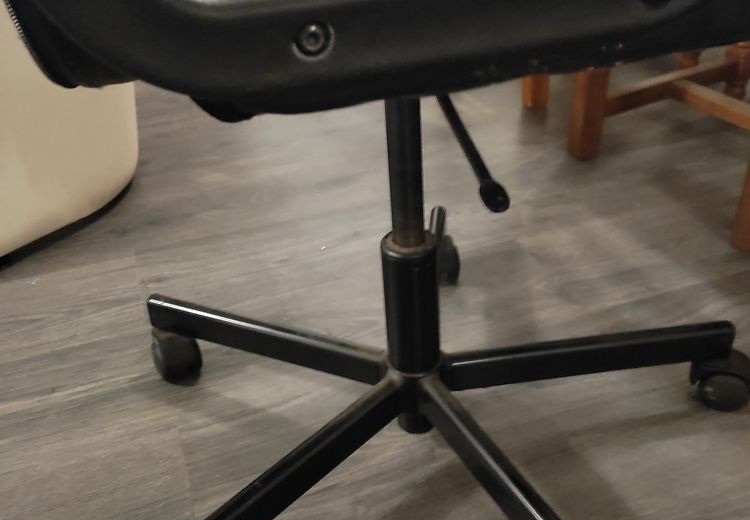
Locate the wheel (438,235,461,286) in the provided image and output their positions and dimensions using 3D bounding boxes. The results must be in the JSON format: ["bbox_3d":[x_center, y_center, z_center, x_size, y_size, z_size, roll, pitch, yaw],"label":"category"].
[{"bbox_3d":[0.088,0.008,0.991,0.047,0.060,0.062,-9,32,-8],"label":"wheel"}]

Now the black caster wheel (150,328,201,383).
[{"bbox_3d":[-0.229,0.112,0.858,0.047,0.060,0.062,-12,33,-13],"label":"black caster wheel"}]

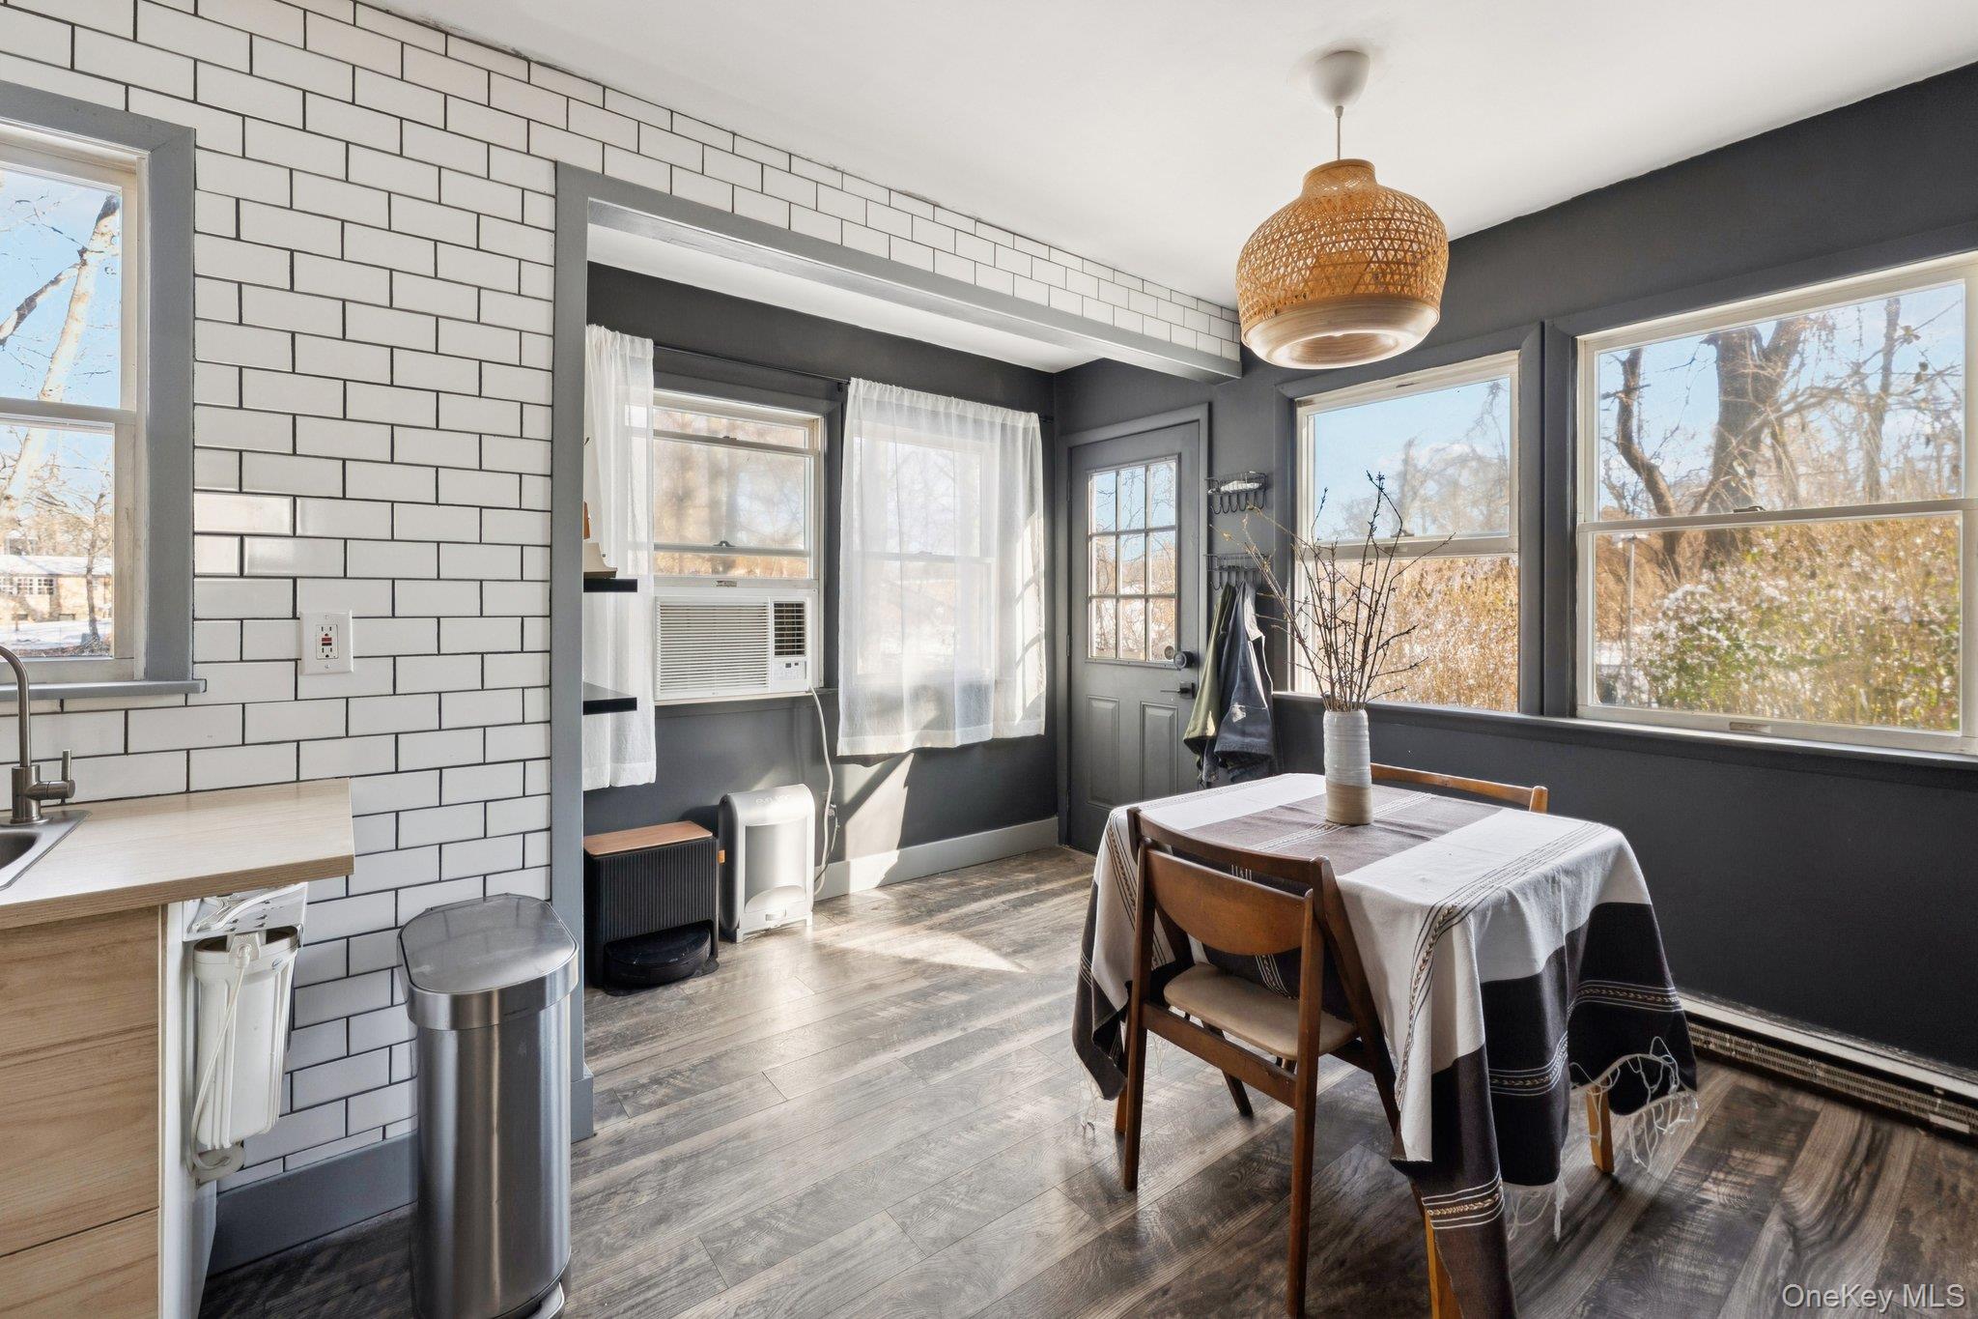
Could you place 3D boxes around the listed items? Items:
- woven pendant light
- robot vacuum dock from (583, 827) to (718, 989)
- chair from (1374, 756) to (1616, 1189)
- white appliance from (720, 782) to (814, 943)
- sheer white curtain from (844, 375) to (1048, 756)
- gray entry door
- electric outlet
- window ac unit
[{"bbox_3d":[0.788,-1.009,1.860,0.435,0.626,0.435,-2,3,-37],"label":"woven pendant light"},{"bbox_3d":[-1.153,0.833,2.820,0.405,0.435,0.340,-2,3,-37],"label":"robot vacuum dock"},{"bbox_3d":[1.020,0.700,1.985,0.490,0.810,0.460,-2,3,-37],"label":"chair"},{"bbox_3d":[-0.863,0.777,3.210,0.300,0.520,0.200,-2,3,-37],"label":"white appliance"},{"bbox_3d":[-0.174,-0.401,3.752,1.130,1.580,0.080,-2,3,-37],"label":"sheer white curtain"},{"bbox_3d":[0.665,-0.040,3.884,0.045,2.030,0.815,-2,3,-37],"label":"gray entry door"},{"bbox_3d":[-1.286,-0.033,1.603,0.079,0.124,0.012,-2,3,-37],"label":"electric outlet"},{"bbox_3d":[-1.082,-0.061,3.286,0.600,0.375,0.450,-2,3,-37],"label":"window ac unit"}]

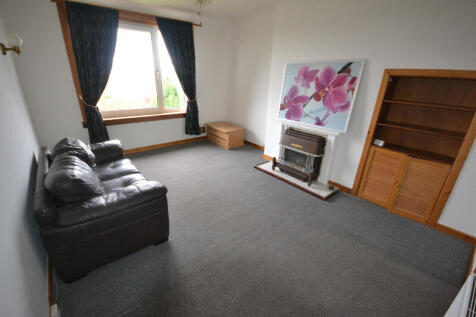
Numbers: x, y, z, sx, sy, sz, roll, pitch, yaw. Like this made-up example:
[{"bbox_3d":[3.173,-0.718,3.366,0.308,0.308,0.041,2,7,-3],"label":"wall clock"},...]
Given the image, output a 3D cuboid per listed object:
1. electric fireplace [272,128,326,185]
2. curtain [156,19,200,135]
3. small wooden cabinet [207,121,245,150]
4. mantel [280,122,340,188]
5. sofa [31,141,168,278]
[{"bbox_3d":[0.945,-0.055,3.073,0.308,0.714,0.707,-13,24,-34],"label":"electric fireplace"},{"bbox_3d":[-1.281,-1.696,4.509,0.791,2.380,0.126,-13,24,-34],"label":"curtain"},{"bbox_3d":[-0.302,-0.588,5.069,0.546,0.430,0.966,-13,24,-34],"label":"small wooden cabinet"},{"bbox_3d":[1.064,-0.104,3.128,0.189,0.784,0.987,-13,24,-34],"label":"mantel"},{"bbox_3d":[-1.473,0.249,2.166,0.826,0.812,1.652,-14,25,-36],"label":"sofa"}]

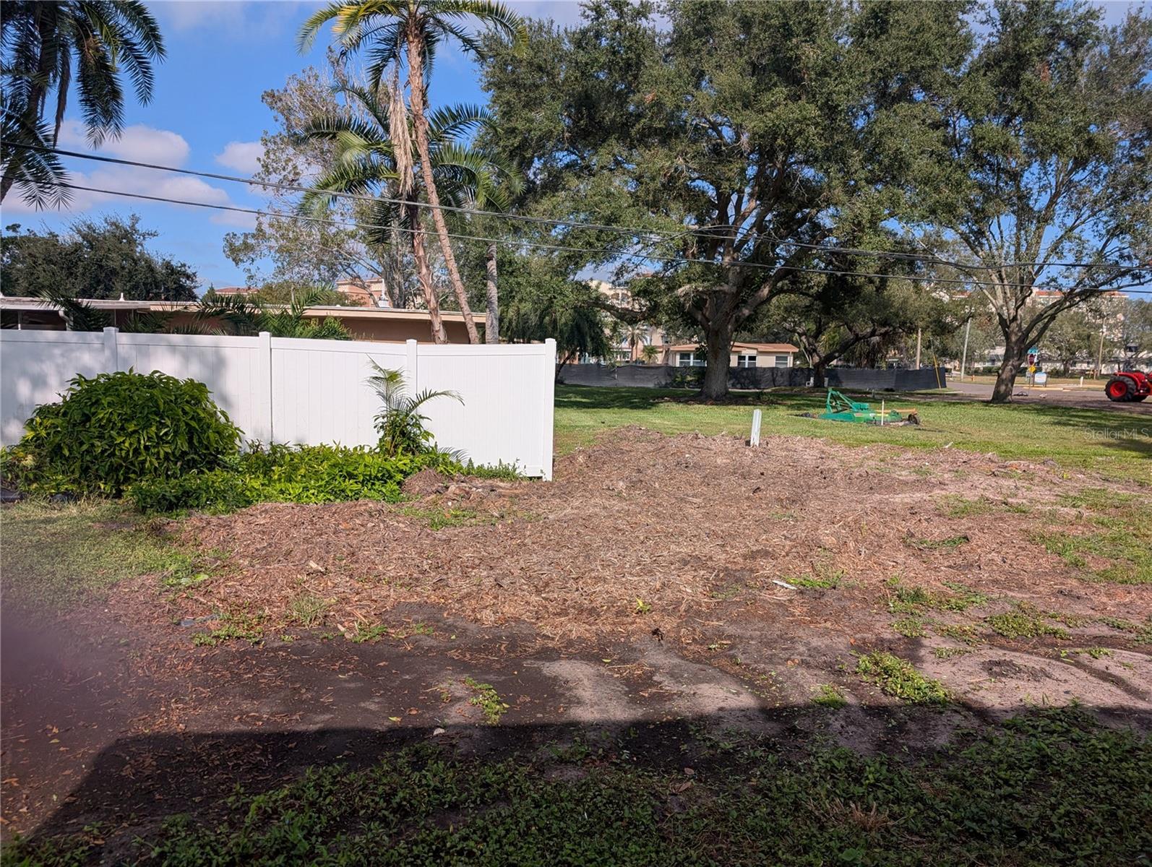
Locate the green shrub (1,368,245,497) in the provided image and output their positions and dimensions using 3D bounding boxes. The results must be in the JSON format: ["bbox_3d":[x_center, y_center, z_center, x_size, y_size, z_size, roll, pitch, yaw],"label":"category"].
[{"bbox_3d":[-5.115,-0.016,9.100,2.500,1.420,1.600,0,5,-11],"label":"green shrub"}]

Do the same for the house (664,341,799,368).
[{"bbox_3d":[14.306,-6.663,75.000,11.900,3.700,9.000,1,5,3],"label":"house"}]

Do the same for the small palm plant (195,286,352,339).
[{"bbox_3d":[-4.620,-0.901,12.200,2.300,2.650,2.100,0,5,-11],"label":"small palm plant"}]

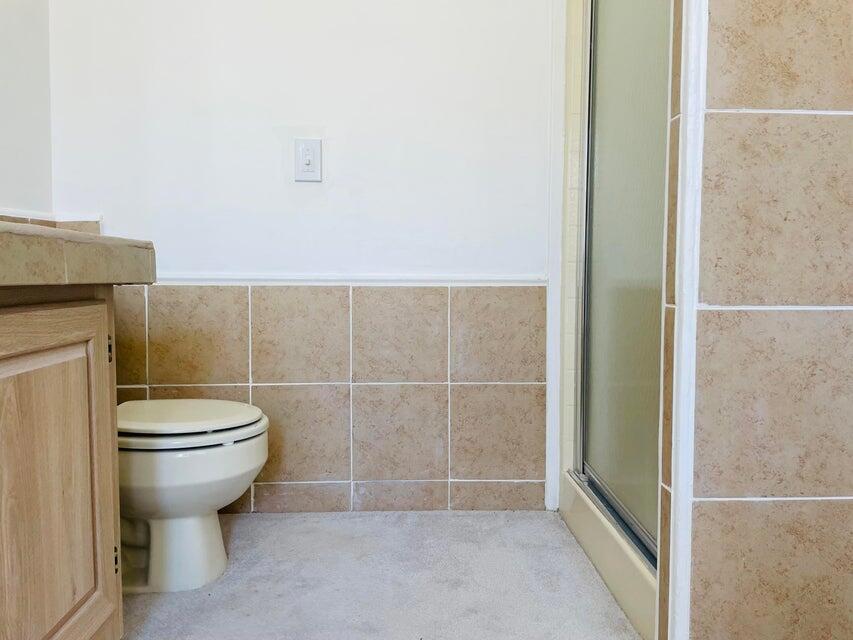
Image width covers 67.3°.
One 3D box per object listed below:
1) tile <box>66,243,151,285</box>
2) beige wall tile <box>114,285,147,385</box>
[{"bbox_3d":[-0.517,-0.091,1.052,0.012,0.065,0.300,0,4,-1],"label":"tile"},{"bbox_3d":[-0.971,0.046,1.913,0.275,0.300,0.010,0,4,-3],"label":"beige wall tile"}]

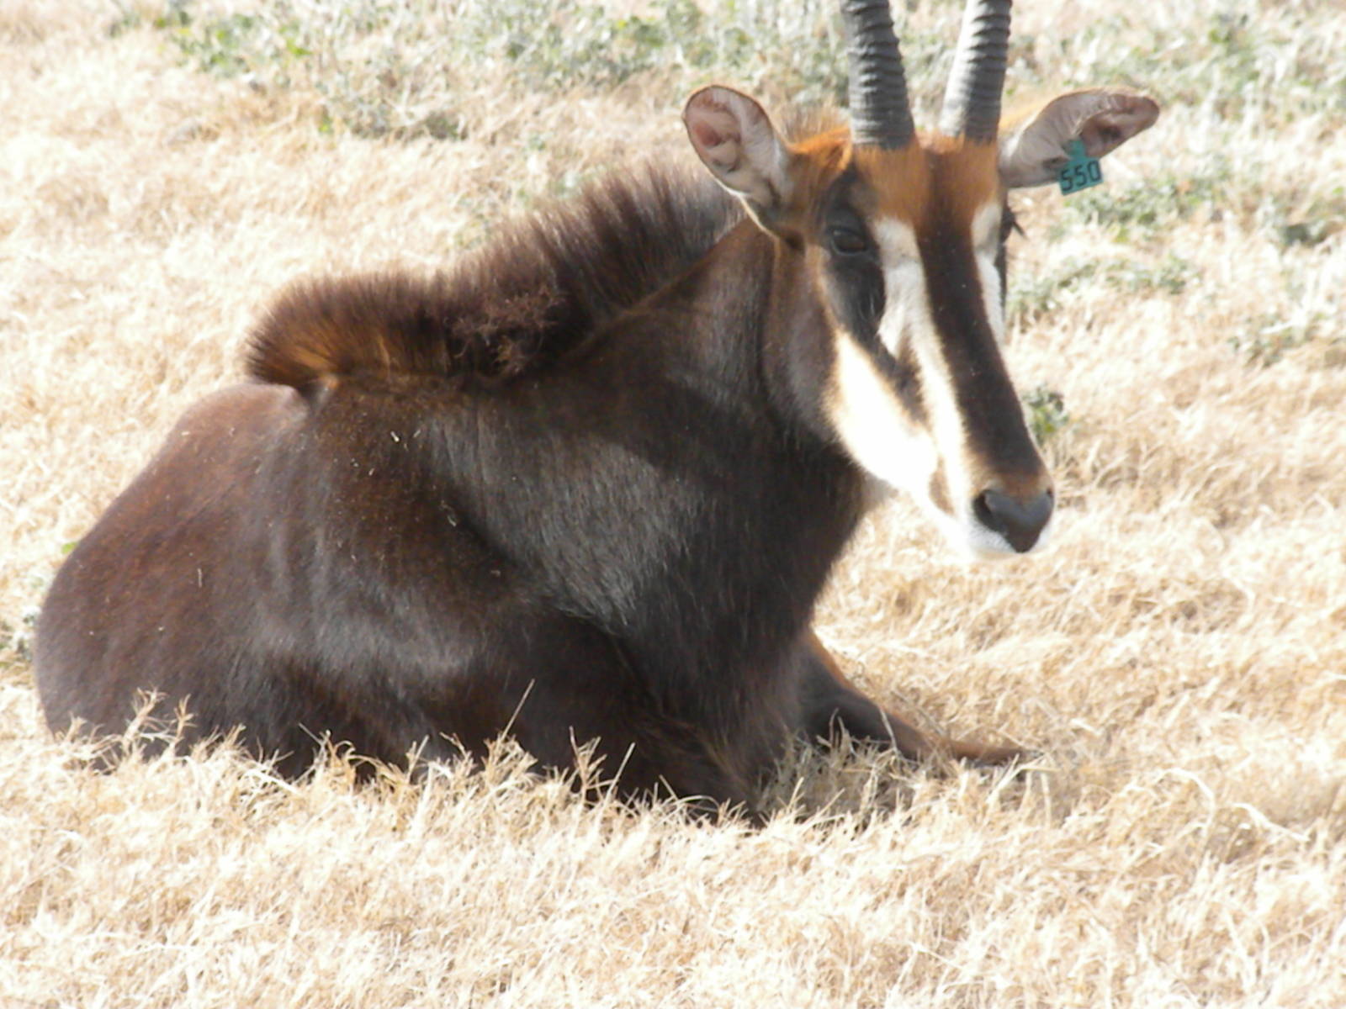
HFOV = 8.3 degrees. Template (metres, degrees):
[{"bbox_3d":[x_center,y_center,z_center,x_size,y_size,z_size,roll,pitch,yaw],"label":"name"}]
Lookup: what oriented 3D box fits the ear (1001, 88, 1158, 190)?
[{"bbox_3d":[0.388,-0.350,8.870,0.170,0.080,0.060,-19,19,-7],"label":"ear"}]

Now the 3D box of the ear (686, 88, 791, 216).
[{"bbox_3d":[0.062,-0.335,8.750,0.080,0.160,0.060,-37,9,9],"label":"ear"}]

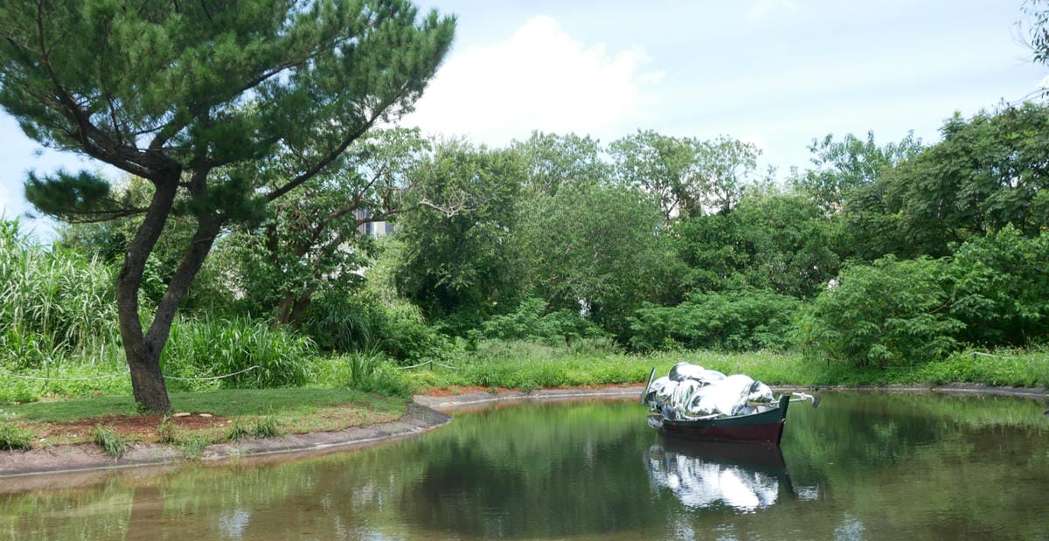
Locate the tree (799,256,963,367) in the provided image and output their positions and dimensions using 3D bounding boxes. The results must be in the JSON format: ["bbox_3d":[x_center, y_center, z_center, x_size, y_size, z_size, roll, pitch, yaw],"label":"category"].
[{"bbox_3d":[9.953,1.151,28.800,4.270,3.080,3.630,-2,-3,0],"label":"tree"}]

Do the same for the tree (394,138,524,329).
[{"bbox_3d":[-2.148,-0.591,34.000,4.110,7.450,4.110,-2,-3,0],"label":"tree"}]

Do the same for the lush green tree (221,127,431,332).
[{"bbox_3d":[-5.911,-0.619,30.500,5.730,7.330,5.230,-2,-3,0],"label":"lush green tree"}]

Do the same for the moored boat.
[{"bbox_3d":[3.194,2.117,16.869,1.250,1.330,3.200,1,-4,-37],"label":"moored boat"}]

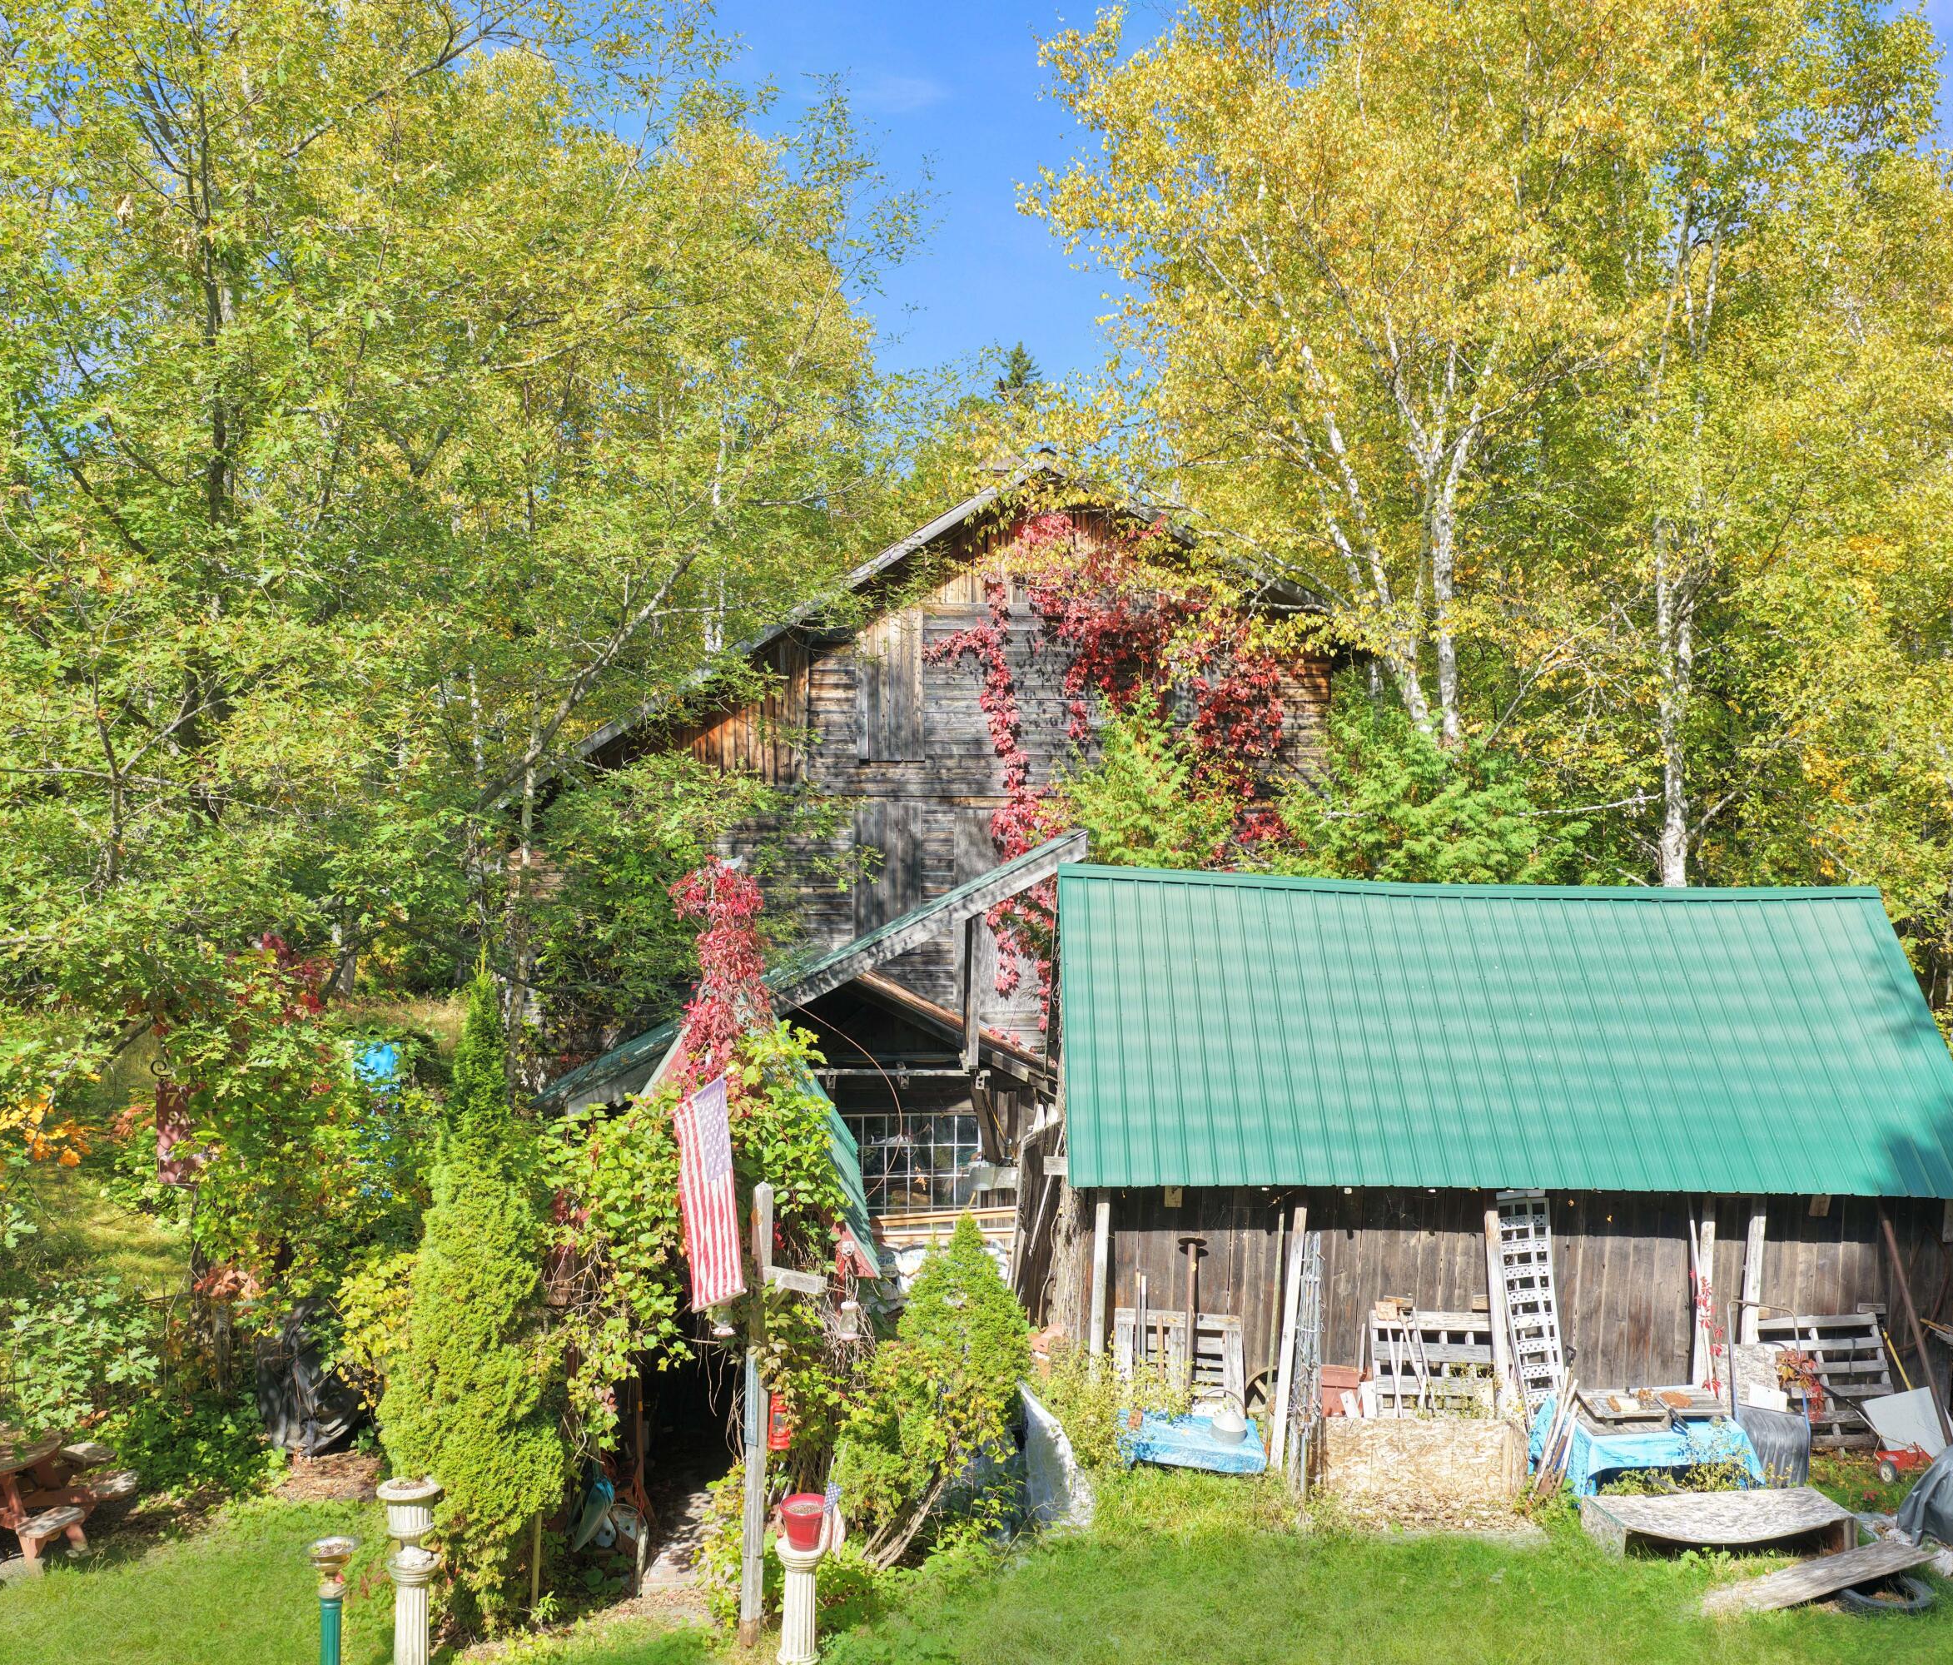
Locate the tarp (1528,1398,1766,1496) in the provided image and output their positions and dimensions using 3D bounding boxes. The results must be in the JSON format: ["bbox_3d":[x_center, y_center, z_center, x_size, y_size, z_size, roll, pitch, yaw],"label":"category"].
[{"bbox_3d":[5.052,4.599,14.600,1.380,0.500,0.850,1,3,-2],"label":"tarp"}]

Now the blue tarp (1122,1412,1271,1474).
[{"bbox_3d":[1.624,4.559,14.500,1.050,0.300,0.750,1,3,-2],"label":"blue tarp"}]

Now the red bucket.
[{"bbox_3d":[-1.030,4.097,11.500,0.270,0.270,0.270,1,3,-2],"label":"red bucket"}]

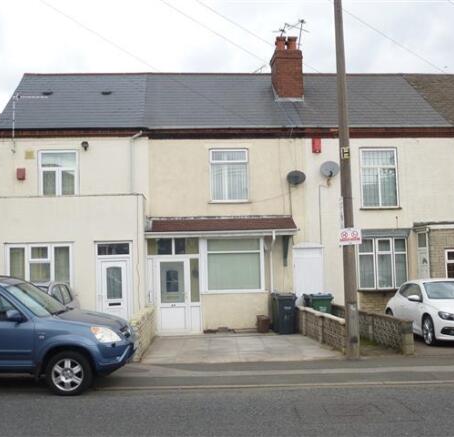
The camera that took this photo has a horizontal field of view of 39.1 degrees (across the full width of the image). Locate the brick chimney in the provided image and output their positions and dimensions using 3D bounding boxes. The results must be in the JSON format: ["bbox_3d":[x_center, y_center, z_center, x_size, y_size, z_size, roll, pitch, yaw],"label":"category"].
[{"bbox_3d":[1.886,-4.668,20.130,0.845,2.142,1.120,-1,-4,-5],"label":"brick chimney"}]

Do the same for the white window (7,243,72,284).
[{"bbox_3d":[-4.619,1.238,15.858,1.609,1.233,0.100,-1,-4,-5],"label":"white window"}]

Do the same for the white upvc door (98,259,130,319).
[{"bbox_3d":[-2.890,2.013,16.442,0.812,1.990,0.100,-1,-4,-5],"label":"white upvc door"}]

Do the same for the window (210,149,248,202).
[{"bbox_3d":[0.069,-1.214,18.035,1.075,1.509,0.100,-1,-4,-5],"label":"window"}]

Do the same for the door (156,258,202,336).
[{"bbox_3d":[-1.265,2.084,17.129,1.213,2.047,0.100,-1,-4,-5],"label":"door"}]

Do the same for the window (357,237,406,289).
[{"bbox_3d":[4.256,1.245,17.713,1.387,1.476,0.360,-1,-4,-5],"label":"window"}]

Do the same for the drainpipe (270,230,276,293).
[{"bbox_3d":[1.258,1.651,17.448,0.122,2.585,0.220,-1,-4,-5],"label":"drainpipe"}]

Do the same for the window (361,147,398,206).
[{"bbox_3d":[4.390,-1.159,18.399,1.101,1.736,0.100,-1,-4,-5],"label":"window"}]

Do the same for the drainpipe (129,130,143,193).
[{"bbox_3d":[-2.453,-1.420,17.351,0.343,1.895,0.180,-1,-4,-5],"label":"drainpipe"}]

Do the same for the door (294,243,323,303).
[{"bbox_3d":[2.264,1.874,17.683,0.855,2.250,0.100,-1,-4,-5],"label":"door"}]

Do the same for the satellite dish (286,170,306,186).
[{"bbox_3d":[1.942,-1.131,17.857,0.510,0.430,0.420,-2,-4,5],"label":"satellite dish"}]

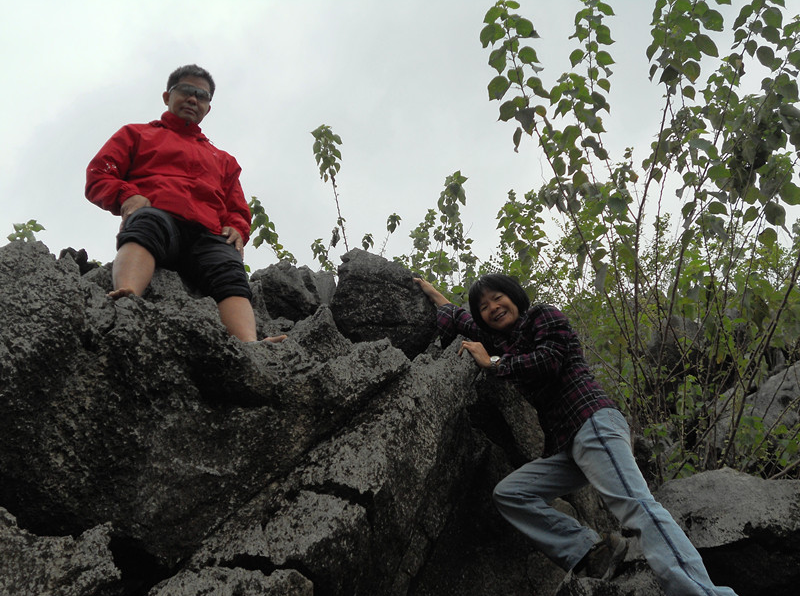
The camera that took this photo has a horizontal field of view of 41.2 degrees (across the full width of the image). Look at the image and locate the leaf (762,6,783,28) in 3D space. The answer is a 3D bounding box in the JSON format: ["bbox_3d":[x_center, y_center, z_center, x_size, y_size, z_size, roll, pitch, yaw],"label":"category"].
[{"bbox_3d":[1.647,-1.240,4.700,0.091,0.100,0.045,0,-25,0],"label":"leaf"}]

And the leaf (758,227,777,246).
[{"bbox_3d":[1.590,-0.266,4.600,0.080,0.089,0.045,0,-25,0],"label":"leaf"}]

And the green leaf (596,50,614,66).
[{"bbox_3d":[0.986,-1.149,5.100,0.099,0.072,0.030,35,21,-2],"label":"green leaf"}]

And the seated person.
[{"bbox_3d":[-0.787,-0.343,3.900,0.740,1.300,0.620,5,-25,-11],"label":"seated person"}]

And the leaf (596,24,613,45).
[{"bbox_3d":[0.981,-1.264,5.100,0.072,0.104,0.030,-28,12,19],"label":"leaf"}]

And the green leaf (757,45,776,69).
[{"bbox_3d":[1.758,-1.159,5.100,0.086,0.123,0.030,-37,3,25],"label":"green leaf"}]

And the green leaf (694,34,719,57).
[{"bbox_3d":[1.442,-1.188,5.000,0.141,0.030,0.085,36,-66,2],"label":"green leaf"}]

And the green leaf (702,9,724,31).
[{"bbox_3d":[1.474,-1.310,5.000,0.126,0.030,0.094,38,-65,0],"label":"green leaf"}]

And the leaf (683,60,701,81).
[{"bbox_3d":[1.316,-1.027,4.800,0.084,0.093,0.045,0,-25,0],"label":"leaf"}]

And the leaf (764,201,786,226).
[{"bbox_3d":[1.589,-0.358,4.500,0.096,0.113,0.045,0,-25,0],"label":"leaf"}]

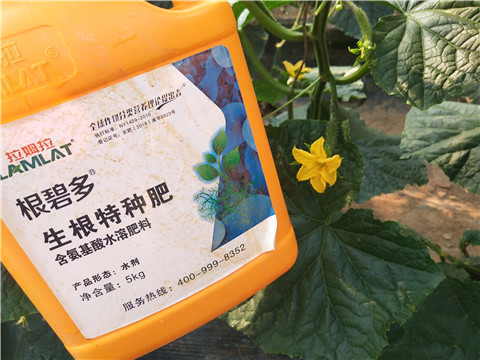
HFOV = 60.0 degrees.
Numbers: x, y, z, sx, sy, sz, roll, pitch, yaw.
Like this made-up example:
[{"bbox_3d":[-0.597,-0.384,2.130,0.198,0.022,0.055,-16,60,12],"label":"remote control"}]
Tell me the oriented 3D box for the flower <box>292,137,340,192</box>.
[{"bbox_3d":[0.071,-0.014,0.385,0.046,0.051,0.030,1,5,21],"label":"flower"}]

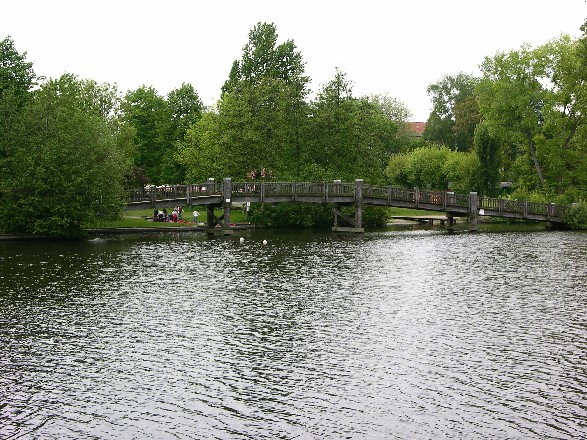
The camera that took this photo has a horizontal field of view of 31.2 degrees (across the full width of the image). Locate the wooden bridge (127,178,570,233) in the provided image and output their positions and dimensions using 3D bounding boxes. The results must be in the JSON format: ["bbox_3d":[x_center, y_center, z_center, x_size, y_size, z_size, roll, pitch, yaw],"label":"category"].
[{"bbox_3d":[5.300,-1.180,91.000,43.500,4.600,4.200,0,1,-24],"label":"wooden bridge"}]

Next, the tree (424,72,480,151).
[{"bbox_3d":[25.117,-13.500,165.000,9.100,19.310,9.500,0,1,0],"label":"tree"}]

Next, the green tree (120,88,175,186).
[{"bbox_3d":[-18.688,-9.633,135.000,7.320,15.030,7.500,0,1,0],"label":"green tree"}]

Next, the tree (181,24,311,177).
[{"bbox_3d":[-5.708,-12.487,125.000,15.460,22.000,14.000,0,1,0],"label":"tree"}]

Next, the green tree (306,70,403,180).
[{"bbox_3d":[6.567,-8.849,117.000,10.690,15.580,10.500,0,1,0],"label":"green tree"}]

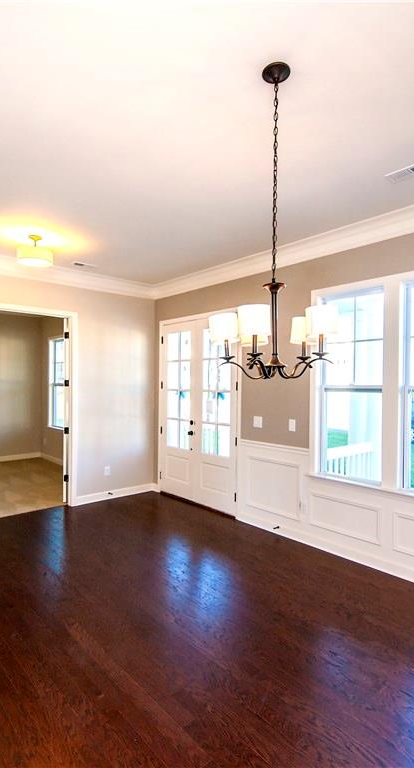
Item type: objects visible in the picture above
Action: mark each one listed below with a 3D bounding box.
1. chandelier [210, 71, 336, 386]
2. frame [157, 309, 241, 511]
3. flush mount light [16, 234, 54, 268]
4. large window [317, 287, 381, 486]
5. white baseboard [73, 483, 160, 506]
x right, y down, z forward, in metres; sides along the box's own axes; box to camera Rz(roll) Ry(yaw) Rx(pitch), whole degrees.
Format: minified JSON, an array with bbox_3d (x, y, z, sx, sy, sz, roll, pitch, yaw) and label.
[{"bbox_3d":[0.312,-0.725,1.900,0.600,1.400,0.600,0,0,0],"label":"chandelier"},{"bbox_3d":[-0.151,0.369,5.611,0.070,2.440,1.580,0,0,-41],"label":"frame"},{"bbox_3d":[-1.689,-1.329,4.071,0.355,0.235,0.355,0,0,-41],"label":"flush mount light"},{"bbox_3d":[1.350,0.015,3.911,0.090,1.750,0.645,0,0,-41],"label":"large window"},{"bbox_3d":[-1.206,1.548,5.809,1.270,0.092,0.020,0,0,-41],"label":"white baseboard"}]

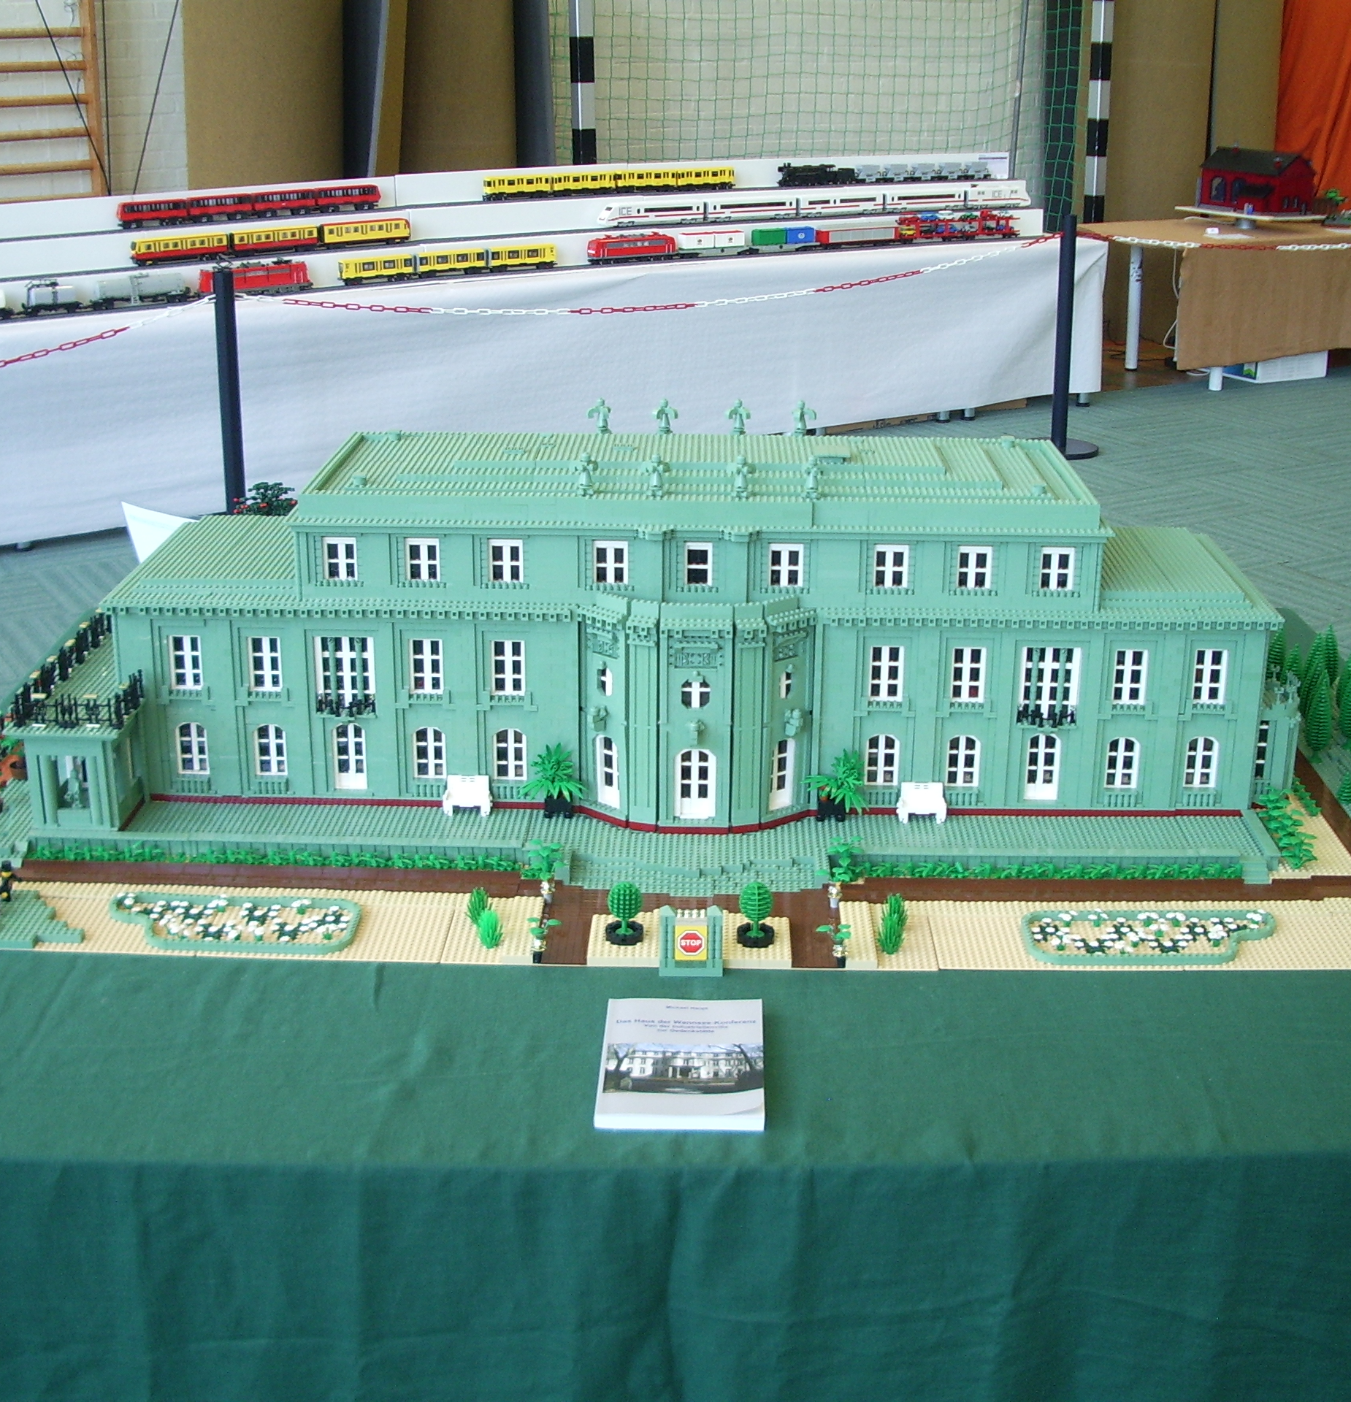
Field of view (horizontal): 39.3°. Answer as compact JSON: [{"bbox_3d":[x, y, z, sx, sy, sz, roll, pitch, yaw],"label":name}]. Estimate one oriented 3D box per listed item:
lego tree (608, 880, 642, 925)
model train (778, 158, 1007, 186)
[{"bbox_3d":[-0.053,0.214,1.972,0.036,0.055,0.036,0,20,-1],"label":"lego tree"},{"bbox_3d":[0.916,-2.243,8.015,1.160,0.095,0.062,-12,23,-30],"label":"model train"}]

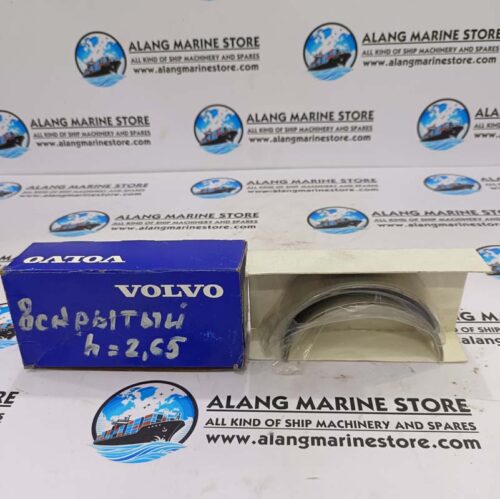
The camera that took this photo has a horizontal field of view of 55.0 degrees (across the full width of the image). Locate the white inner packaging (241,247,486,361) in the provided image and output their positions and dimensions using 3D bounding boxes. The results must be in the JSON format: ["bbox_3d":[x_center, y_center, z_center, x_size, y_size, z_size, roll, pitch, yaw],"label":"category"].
[{"bbox_3d":[0.076,0.039,0.334,0.153,0.068,0.038,0,25,4],"label":"white inner packaging"}]

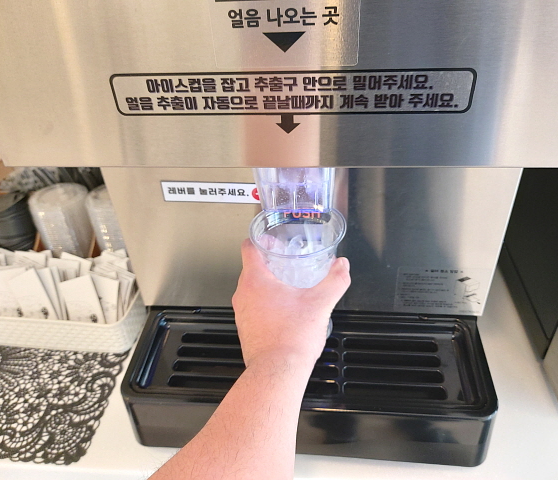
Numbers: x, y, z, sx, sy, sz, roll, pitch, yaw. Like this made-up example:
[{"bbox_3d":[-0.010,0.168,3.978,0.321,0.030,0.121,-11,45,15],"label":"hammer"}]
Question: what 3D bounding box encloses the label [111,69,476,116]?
[{"bbox_3d":[0.005,-0.103,0.329,0.259,0.031,0.004,1,37,6],"label":"label"}]

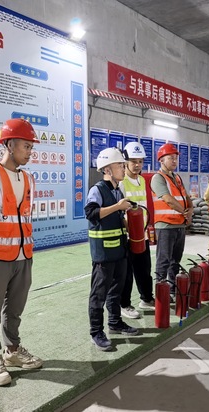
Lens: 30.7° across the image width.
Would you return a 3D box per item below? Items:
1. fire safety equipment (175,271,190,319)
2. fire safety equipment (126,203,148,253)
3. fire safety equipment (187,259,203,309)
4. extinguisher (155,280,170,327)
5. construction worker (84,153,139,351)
[{"bbox_3d":[0.788,0.859,3.840,0.170,0.500,0.150,2,4,35],"label":"fire safety equipment"},{"bbox_3d":[0.285,0.187,3.240,0.180,0.470,0.150,-3,7,5],"label":"fire safety equipment"},{"bbox_3d":[0.973,0.835,4.130,0.180,0.510,0.150,1,4,25],"label":"fire safety equipment"},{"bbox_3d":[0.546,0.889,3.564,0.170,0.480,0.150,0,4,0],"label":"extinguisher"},{"bbox_3d":[0.076,0.327,3.240,0.450,1.650,0.470,1,4,26],"label":"construction worker"}]

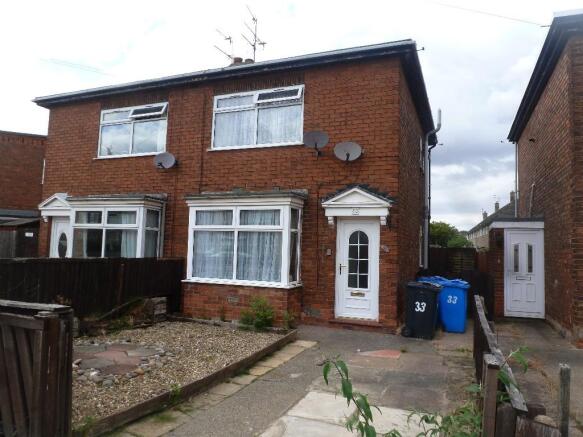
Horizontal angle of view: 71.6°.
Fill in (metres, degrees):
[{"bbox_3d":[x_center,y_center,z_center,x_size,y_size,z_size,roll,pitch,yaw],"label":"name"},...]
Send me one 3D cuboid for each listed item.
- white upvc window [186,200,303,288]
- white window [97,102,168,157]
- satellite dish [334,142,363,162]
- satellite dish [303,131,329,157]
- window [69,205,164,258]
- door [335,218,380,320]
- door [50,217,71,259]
[{"bbox_3d":[-1.004,0.533,8.443,2.346,1.644,0.670,0,-3,22],"label":"white upvc window"},{"bbox_3d":[-4.026,-2.205,10.162,2.196,1.262,0.160,0,-3,22],"label":"white window"},{"bbox_3d":[1.092,-1.265,7.745,0.530,0.380,0.360,1,-3,7],"label":"satellite dish"},{"bbox_3d":[0.485,-1.481,8.005,0.490,0.450,0.380,1,-3,7],"label":"satellite dish"},{"bbox_3d":[-4.276,0.528,9.770,2.286,1.618,0.670,0,-3,22],"label":"window"},{"bbox_3d":[1.297,0.984,7.908,0.852,2.012,0.100,0,-3,22],"label":"door"},{"bbox_3d":[-6.260,0.941,10.975,0.849,2.012,0.100,0,-3,22],"label":"door"}]

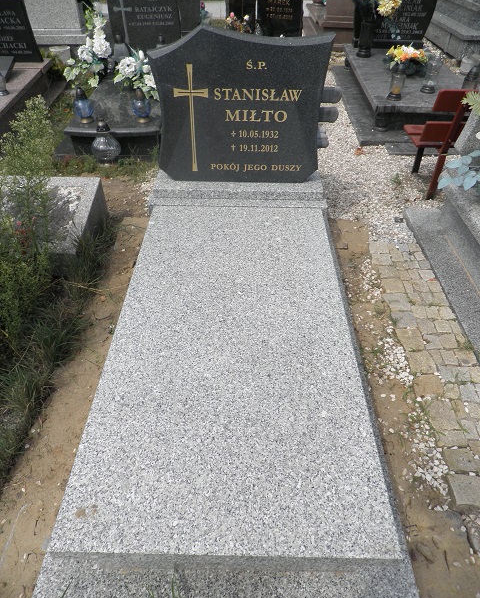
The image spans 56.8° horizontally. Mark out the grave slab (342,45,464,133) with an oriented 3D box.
[{"bbox_3d":[1.465,-1.924,3.945,0.880,0.190,1.750,2,43,1],"label":"grave slab"}]

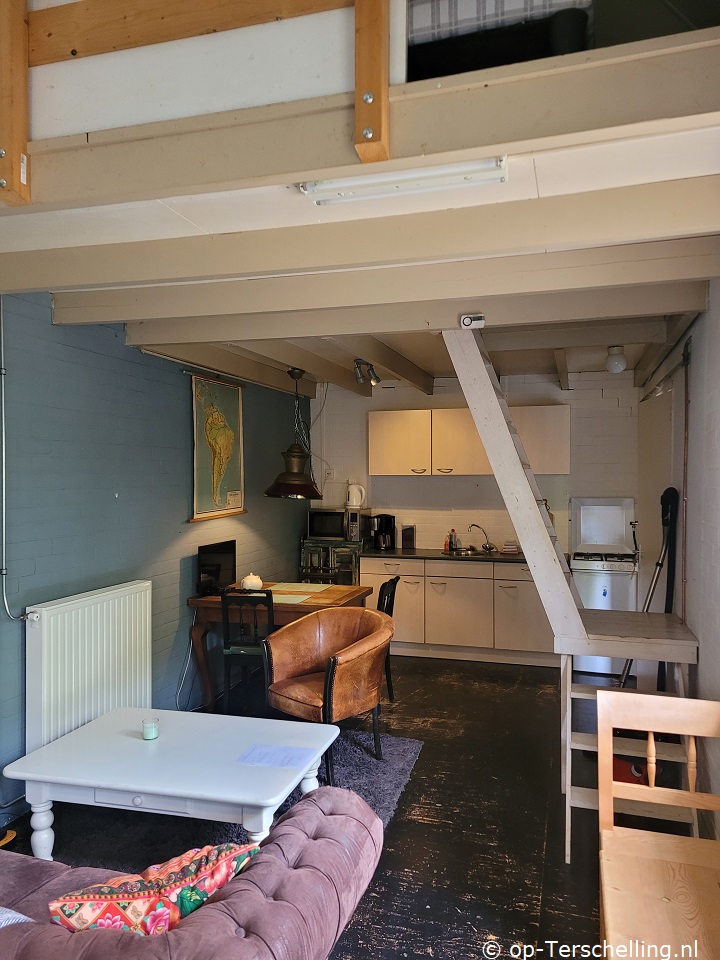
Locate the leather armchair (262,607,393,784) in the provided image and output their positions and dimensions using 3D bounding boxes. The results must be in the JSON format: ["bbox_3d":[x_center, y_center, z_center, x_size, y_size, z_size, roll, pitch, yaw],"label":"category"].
[{"bbox_3d":[-0.121,1.211,4.224,0.620,0.815,0.690,1,1,42],"label":"leather armchair"}]

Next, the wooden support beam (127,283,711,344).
[{"bbox_3d":[0.121,-0.861,3.793,3.080,0.160,0.068,0,1,16],"label":"wooden support beam"}]

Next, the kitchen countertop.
[{"bbox_3d":[0.948,0.696,6.575,1.795,0.040,0.595,0,1,17],"label":"kitchen countertop"}]

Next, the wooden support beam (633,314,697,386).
[{"bbox_3d":[2.026,-0.878,4.922,0.078,0.157,3.090,0,1,17],"label":"wooden support beam"}]

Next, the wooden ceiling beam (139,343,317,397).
[{"bbox_3d":[-0.912,-0.888,5.805,0.073,0.164,3.090,0,1,17],"label":"wooden ceiling beam"}]

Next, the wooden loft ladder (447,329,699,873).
[{"bbox_3d":[1.022,0.393,3.696,1.300,2.470,1.300,0,1,16],"label":"wooden loft ladder"}]

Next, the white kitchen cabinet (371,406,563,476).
[{"bbox_3d":[0.997,-0.343,6.654,1.800,0.600,0.350,0,1,16],"label":"white kitchen cabinet"}]

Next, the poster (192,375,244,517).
[{"bbox_3d":[-1.052,-0.224,5.379,0.025,1.014,0.840,0,1,17],"label":"poster"}]

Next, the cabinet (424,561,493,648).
[{"bbox_3d":[0.947,1.087,6.596,0.600,0.770,0.580,0,1,16],"label":"cabinet"}]

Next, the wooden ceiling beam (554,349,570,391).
[{"bbox_3d":[1.543,-0.883,5.457,0.063,0.155,2.350,0,1,16],"label":"wooden ceiling beam"}]

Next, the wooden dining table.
[{"bbox_3d":[-0.548,1.209,5.195,1.070,0.780,0.790,0,1,17],"label":"wooden dining table"}]

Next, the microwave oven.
[{"bbox_3d":[-0.185,0.423,6.840,0.500,0.272,0.385,0,1,17],"label":"microwave oven"}]

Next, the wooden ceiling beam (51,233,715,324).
[{"bbox_3d":[-0.058,-0.864,3.251,3.140,0.162,0.070,0,1,17],"label":"wooden ceiling beam"}]

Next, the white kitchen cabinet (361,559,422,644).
[{"bbox_3d":[0.369,1.084,6.761,0.600,0.770,0.580,0,1,16],"label":"white kitchen cabinet"}]

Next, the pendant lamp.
[{"bbox_3d":[-0.470,-0.336,5.164,0.420,0.930,0.420,0,1,0],"label":"pendant lamp"}]

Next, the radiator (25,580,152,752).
[{"bbox_3d":[-1.431,1.042,3.897,0.095,0.850,0.920,0,1,17],"label":"radiator"}]

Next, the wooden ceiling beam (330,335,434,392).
[{"bbox_3d":[0.232,-0.883,5.461,0.064,0.159,3.090,0,1,17],"label":"wooden ceiling beam"}]

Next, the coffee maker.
[{"bbox_3d":[0.226,0.502,6.929,0.183,0.340,0.210,0,1,17],"label":"coffee maker"}]

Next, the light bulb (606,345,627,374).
[{"bbox_3d":[1.839,-0.858,5.182,0.138,0.200,0.140,0,1,17],"label":"light bulb"}]

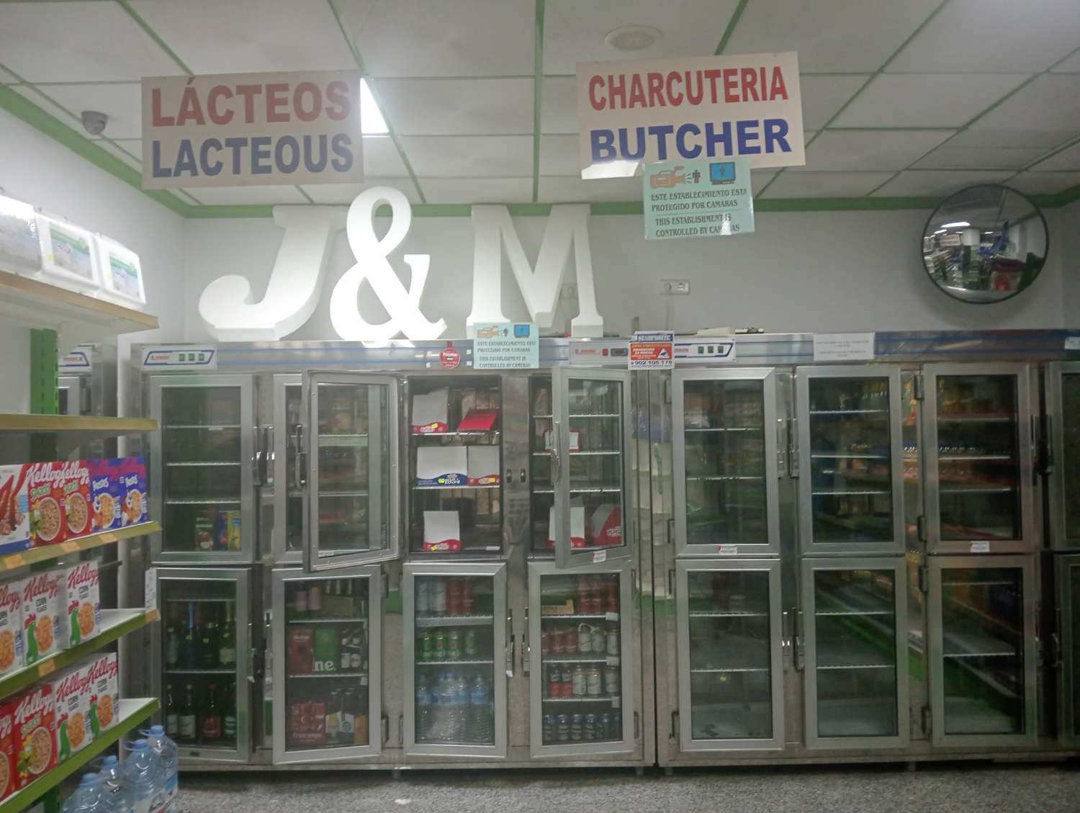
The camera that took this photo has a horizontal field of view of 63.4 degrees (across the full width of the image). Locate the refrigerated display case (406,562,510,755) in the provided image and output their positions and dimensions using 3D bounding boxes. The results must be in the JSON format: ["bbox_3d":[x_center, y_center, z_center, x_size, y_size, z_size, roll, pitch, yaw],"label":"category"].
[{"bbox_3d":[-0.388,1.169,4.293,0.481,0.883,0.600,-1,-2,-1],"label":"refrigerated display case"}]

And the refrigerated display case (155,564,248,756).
[{"bbox_3d":[-1.541,1.183,4.281,0.444,0.876,0.600,-1,-2,-1],"label":"refrigerated display case"}]

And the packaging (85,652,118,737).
[{"bbox_3d":[-1.515,0.978,2.969,0.068,0.250,0.188,-1,-2,-1],"label":"packaging"}]

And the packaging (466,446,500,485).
[{"bbox_3d":[-0.270,0.285,4.221,0.158,0.186,0.140,-1,-2,-1],"label":"packaging"}]

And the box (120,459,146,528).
[{"bbox_3d":[-1.470,0.303,3.091,0.065,0.239,0.199,-1,-2,-1],"label":"box"}]

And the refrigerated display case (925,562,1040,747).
[{"bbox_3d":[2.026,1.122,4.272,0.484,0.866,0.550,-1,-1,0],"label":"refrigerated display case"}]

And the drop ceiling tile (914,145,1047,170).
[{"bbox_3d":[2.126,-1.194,4.200,0.612,0.015,0.353,-1,-2,-1],"label":"drop ceiling tile"}]

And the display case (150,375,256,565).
[{"bbox_3d":[-1.548,0.298,4.309,0.485,0.865,0.600,-1,-2,-1],"label":"display case"}]

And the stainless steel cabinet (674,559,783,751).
[{"bbox_3d":[0.866,1.140,4.263,0.474,0.859,0.550,-1,-1,0],"label":"stainless steel cabinet"}]

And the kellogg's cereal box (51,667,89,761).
[{"bbox_3d":[-1.538,0.989,2.822,0.071,0.262,0.199,-1,-1,1],"label":"kellogg's cereal box"}]

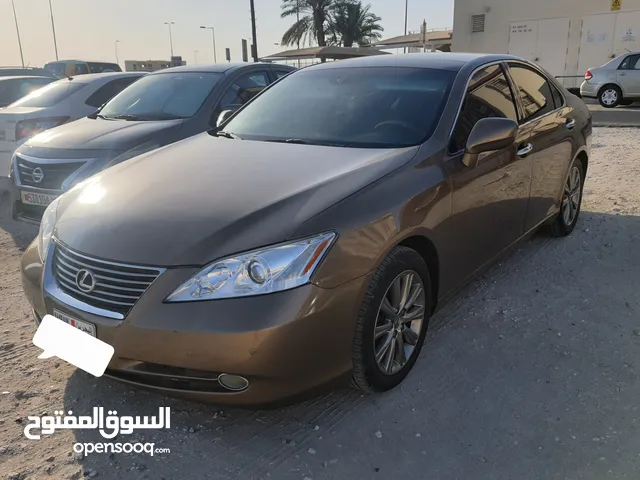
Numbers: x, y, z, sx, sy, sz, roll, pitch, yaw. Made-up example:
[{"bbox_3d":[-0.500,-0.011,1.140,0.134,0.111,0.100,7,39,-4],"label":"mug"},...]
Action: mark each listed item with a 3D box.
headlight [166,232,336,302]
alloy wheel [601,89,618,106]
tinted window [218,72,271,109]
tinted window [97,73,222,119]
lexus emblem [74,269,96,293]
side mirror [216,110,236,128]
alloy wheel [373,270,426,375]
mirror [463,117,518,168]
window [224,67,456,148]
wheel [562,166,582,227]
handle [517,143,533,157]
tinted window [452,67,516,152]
[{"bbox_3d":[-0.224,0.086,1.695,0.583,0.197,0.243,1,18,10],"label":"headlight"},{"bbox_3d":[7.382,-3.637,12.262,0.420,0.420,0.150,5,19,22],"label":"alloy wheel"},{"bbox_3d":[-0.809,-1.630,5.324,0.062,0.435,1.035,-20,7,31],"label":"tinted window"},{"bbox_3d":[-1.704,-1.554,5.213,1.360,0.120,0.900,6,50,25],"label":"tinted window"},{"bbox_3d":[-0.930,0.159,1.906,0.135,0.095,0.026,12,13,38],"label":"lexus emblem"},{"bbox_3d":[-0.697,-0.886,3.548,0.259,0.197,0.166,12,22,38],"label":"side mirror"},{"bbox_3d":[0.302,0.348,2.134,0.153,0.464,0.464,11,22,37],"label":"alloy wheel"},{"bbox_3d":[0.818,-0.477,2.318,0.269,0.228,0.176,12,22,38],"label":"mirror"},{"bbox_3d":[0.066,-0.822,2.920,1.440,0.120,0.890,12,53,38],"label":"window"},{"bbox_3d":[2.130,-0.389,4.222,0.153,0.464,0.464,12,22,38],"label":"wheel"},{"bbox_3d":[1.254,-0.556,2.946,0.052,0.047,0.238,12,22,38],"label":"handle"},{"bbox_3d":[0.900,-0.774,2.723,0.062,0.455,1.097,-18,2,43],"label":"tinted window"}]

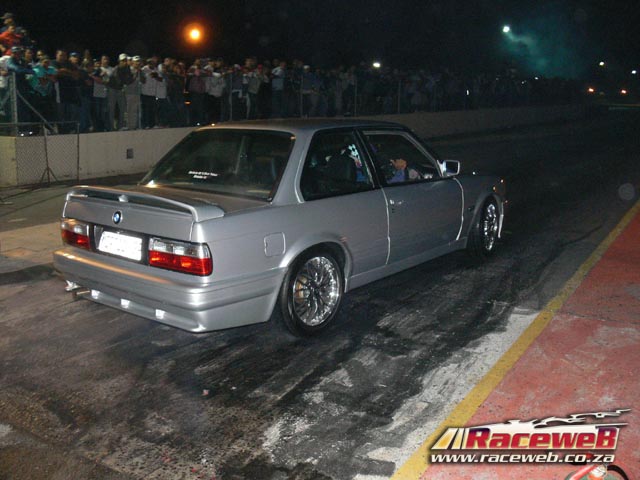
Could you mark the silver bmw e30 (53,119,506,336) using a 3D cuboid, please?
[{"bbox_3d":[0.103,-0.342,5.562,1.680,1.370,4.340,8,15,38],"label":"silver bmw e30"}]

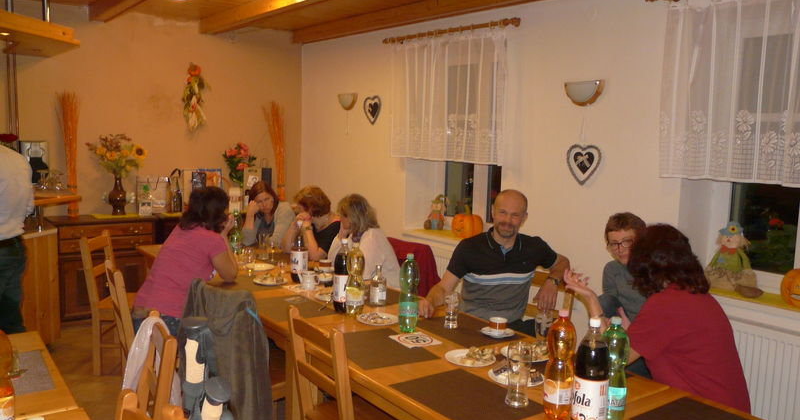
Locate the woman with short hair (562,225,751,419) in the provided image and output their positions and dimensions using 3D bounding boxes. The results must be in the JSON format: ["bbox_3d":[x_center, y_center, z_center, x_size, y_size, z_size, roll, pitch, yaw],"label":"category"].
[{"bbox_3d":[1.010,0.710,2.520,0.580,1.280,0.700,-3,8,-32],"label":"woman with short hair"}]

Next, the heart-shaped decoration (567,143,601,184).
[{"bbox_3d":[1.154,-0.281,4.046,0.025,0.248,0.258,-3,8,-38],"label":"heart-shaped decoration"}]

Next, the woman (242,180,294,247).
[{"bbox_3d":[-1.000,0.389,4.870,0.500,1.220,0.720,2,7,9],"label":"woman"}]

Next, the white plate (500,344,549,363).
[{"bbox_3d":[0.488,0.558,2.499,0.195,0.022,0.195,1,7,0],"label":"white plate"}]

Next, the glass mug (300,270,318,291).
[{"bbox_3d":[-0.492,0.383,3.540,0.100,0.100,0.077,1,7,-9],"label":"glass mug"}]

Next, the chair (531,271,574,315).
[{"bbox_3d":[0.606,0.766,3.419,0.400,0.890,0.480,8,10,44],"label":"chair"}]

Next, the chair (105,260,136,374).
[{"bbox_3d":[-1.277,0.720,3.458,0.495,0.925,0.400,-2,8,-30],"label":"chair"}]

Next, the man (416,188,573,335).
[{"bbox_3d":[0.502,0.577,3.198,0.700,1.340,0.720,4,7,16],"label":"man"}]

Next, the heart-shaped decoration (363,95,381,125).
[{"bbox_3d":[-0.244,-0.896,5.815,0.025,0.255,0.265,-3,8,-38],"label":"heart-shaped decoration"}]

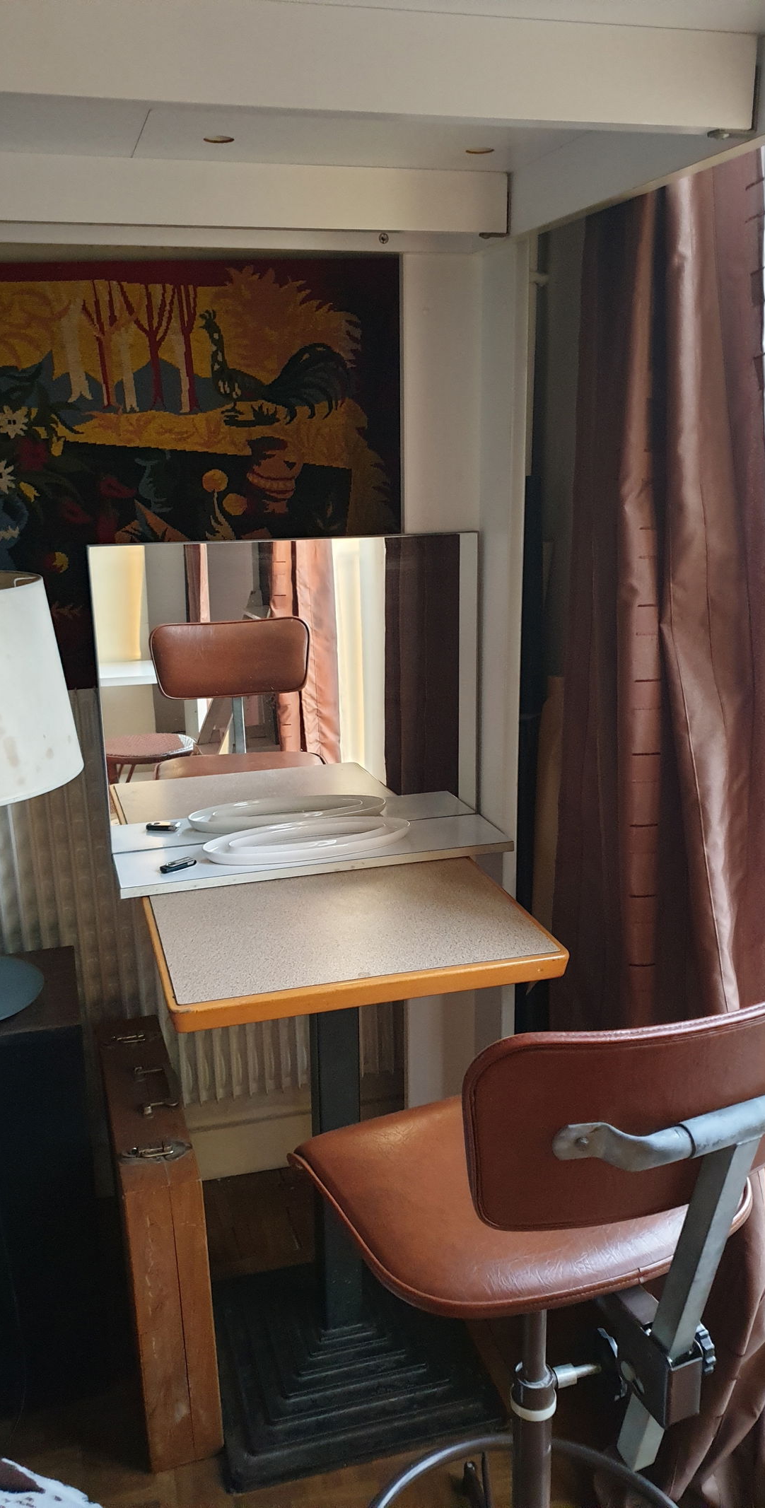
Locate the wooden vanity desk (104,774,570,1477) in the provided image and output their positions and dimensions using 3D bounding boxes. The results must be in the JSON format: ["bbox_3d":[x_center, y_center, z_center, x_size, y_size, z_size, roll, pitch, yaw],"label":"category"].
[{"bbox_3d":[-0.059,0.561,1.645,0.540,0.770,0.519,-5,15,-15],"label":"wooden vanity desk"}]

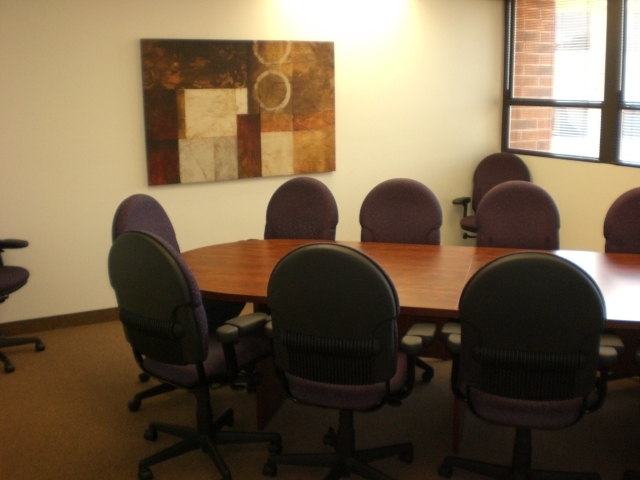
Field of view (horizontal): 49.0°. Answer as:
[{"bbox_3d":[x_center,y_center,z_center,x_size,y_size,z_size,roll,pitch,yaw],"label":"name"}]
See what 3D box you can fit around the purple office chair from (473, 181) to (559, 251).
[{"bbox_3d":[1.026,0.225,3.815,0.650,1.060,0.640,3,13,18],"label":"purple office chair"}]

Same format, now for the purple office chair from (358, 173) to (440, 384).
[{"bbox_3d":[0.397,0.211,3.930,0.650,1.060,0.640,2,12,12],"label":"purple office chair"}]

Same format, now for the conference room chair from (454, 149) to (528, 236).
[{"bbox_3d":[1.331,-0.153,5.570,0.650,1.060,0.640,6,14,31],"label":"conference room chair"}]

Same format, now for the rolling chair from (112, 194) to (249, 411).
[{"bbox_3d":[-0.700,0.303,3.582,0.640,1.060,0.650,4,13,21],"label":"rolling chair"}]

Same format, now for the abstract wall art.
[{"bbox_3d":[-0.525,-0.925,5.028,1.427,0.983,0.040,-7,13,-25],"label":"abstract wall art"}]

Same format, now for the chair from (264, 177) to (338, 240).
[{"bbox_3d":[-0.247,0.186,4.098,0.650,1.060,0.640,5,14,27],"label":"chair"}]

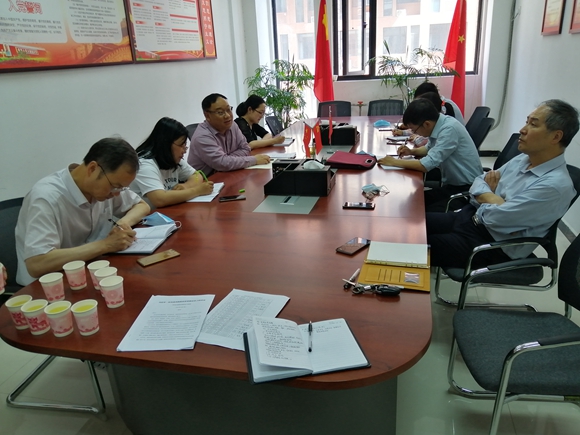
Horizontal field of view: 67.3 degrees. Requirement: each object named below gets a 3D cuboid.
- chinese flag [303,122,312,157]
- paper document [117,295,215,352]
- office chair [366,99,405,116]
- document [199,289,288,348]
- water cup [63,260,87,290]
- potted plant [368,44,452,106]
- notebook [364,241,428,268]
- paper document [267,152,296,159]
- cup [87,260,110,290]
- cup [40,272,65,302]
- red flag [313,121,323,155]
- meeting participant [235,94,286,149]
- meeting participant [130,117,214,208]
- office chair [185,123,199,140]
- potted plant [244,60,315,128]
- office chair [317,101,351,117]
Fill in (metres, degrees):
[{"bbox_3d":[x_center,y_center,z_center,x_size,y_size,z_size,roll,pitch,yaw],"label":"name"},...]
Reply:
[{"bbox_3d":[0.120,-0.534,2.999,0.080,0.245,0.050,-5,21,-6],"label":"chinese flag"},{"bbox_3d":[-0.366,0.309,1.335,0.210,0.008,0.297,-2,20,3],"label":"paper document"},{"bbox_3d":[1.116,-0.902,5.144,0.560,0.930,0.600,2,21,13],"label":"office chair"},{"bbox_3d":[-0.150,0.298,1.333,0.210,0.006,0.297,5,22,21],"label":"document"},{"bbox_3d":[-0.758,0.209,1.548,0.073,0.082,0.073,-3,21,1],"label":"water cup"},{"bbox_3d":[1.600,-1.486,5.792,1.080,1.570,0.920,2,21,15],"label":"potted plant"},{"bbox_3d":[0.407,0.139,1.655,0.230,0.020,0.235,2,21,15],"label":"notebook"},{"bbox_3d":[-0.061,-0.498,3.472,0.225,0.012,0.200,2,21,15],"label":"paper document"},{"bbox_3d":[-0.671,0.206,1.546,0.073,0.084,0.073,-3,20,0],"label":"cup"},{"bbox_3d":[-0.799,0.239,1.475,0.073,0.084,0.073,-3,20,1],"label":"cup"},{"bbox_3d":[0.187,-0.545,2.969,0.075,0.240,0.050,-4,20,0],"label":"red flag"},{"bbox_3d":[-0.325,-0.531,4.088,0.640,1.180,0.500,2,21,15],"label":"meeting participant"},{"bbox_3d":[-0.703,0.005,2.619,0.740,1.205,0.540,6,23,24],"label":"meeting participant"},{"bbox_3d":[-0.587,-0.377,4.019,0.600,0.940,0.580,2,21,13],"label":"office chair"},{"bbox_3d":[-0.132,-1.491,6.224,0.950,1.480,0.880,2,21,15],"label":"potted plant"},{"bbox_3d":[0.505,-0.932,5.316,0.560,0.930,0.600,2,21,13],"label":"office chair"}]

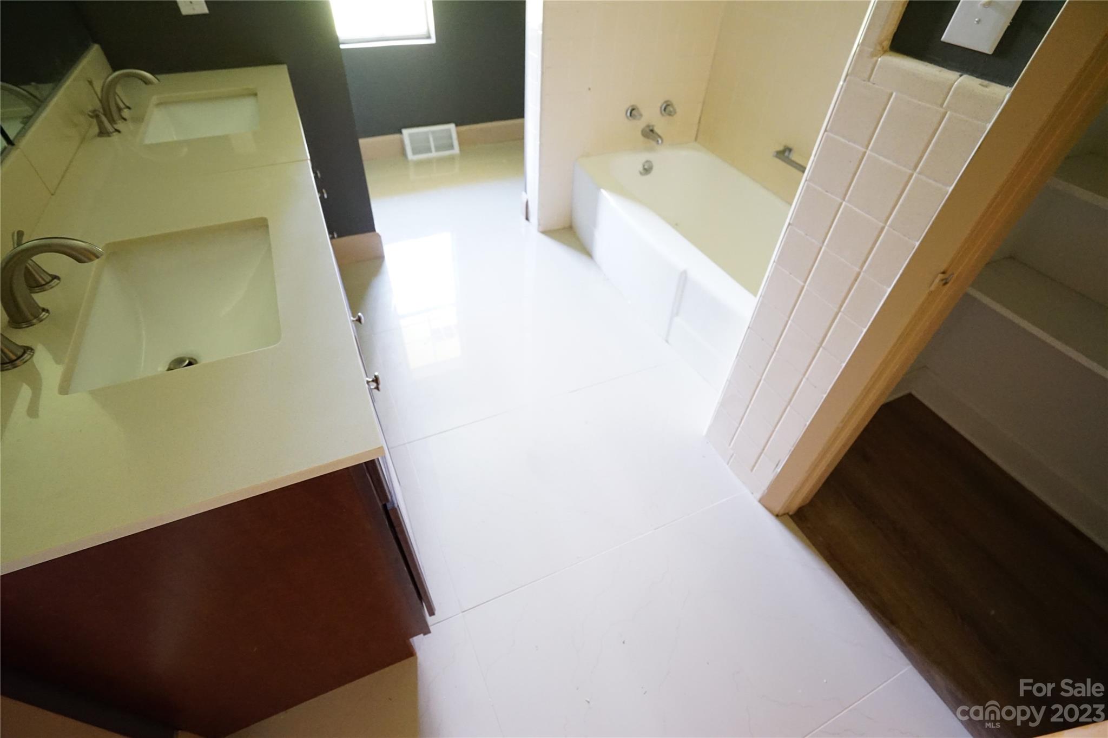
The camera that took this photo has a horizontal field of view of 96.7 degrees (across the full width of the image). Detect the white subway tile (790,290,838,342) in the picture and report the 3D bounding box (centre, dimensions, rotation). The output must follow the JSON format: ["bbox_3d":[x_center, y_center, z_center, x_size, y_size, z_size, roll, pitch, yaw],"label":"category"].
[{"bbox_3d":[0.647,-0.131,1.223,0.009,0.107,0.107,-16,47,-18],"label":"white subway tile"}]

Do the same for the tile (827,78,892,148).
[{"bbox_3d":[0.623,-0.517,1.000,0.010,0.108,0.110,-16,47,-18],"label":"tile"}]

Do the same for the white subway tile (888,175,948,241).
[{"bbox_3d":[0.703,-0.310,0.948,0.010,0.108,0.068,-16,47,-19],"label":"white subway tile"}]

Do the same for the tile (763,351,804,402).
[{"bbox_3d":[0.647,0.026,1.387,0.010,0.108,0.108,-16,47,-19],"label":"tile"}]

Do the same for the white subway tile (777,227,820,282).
[{"bbox_3d":[0.612,-0.281,1.230,0.010,0.108,0.110,-16,47,-19],"label":"white subway tile"}]

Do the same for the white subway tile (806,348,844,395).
[{"bbox_3d":[0.686,0.005,1.251,0.010,0.108,0.069,-16,47,-18],"label":"white subway tile"}]

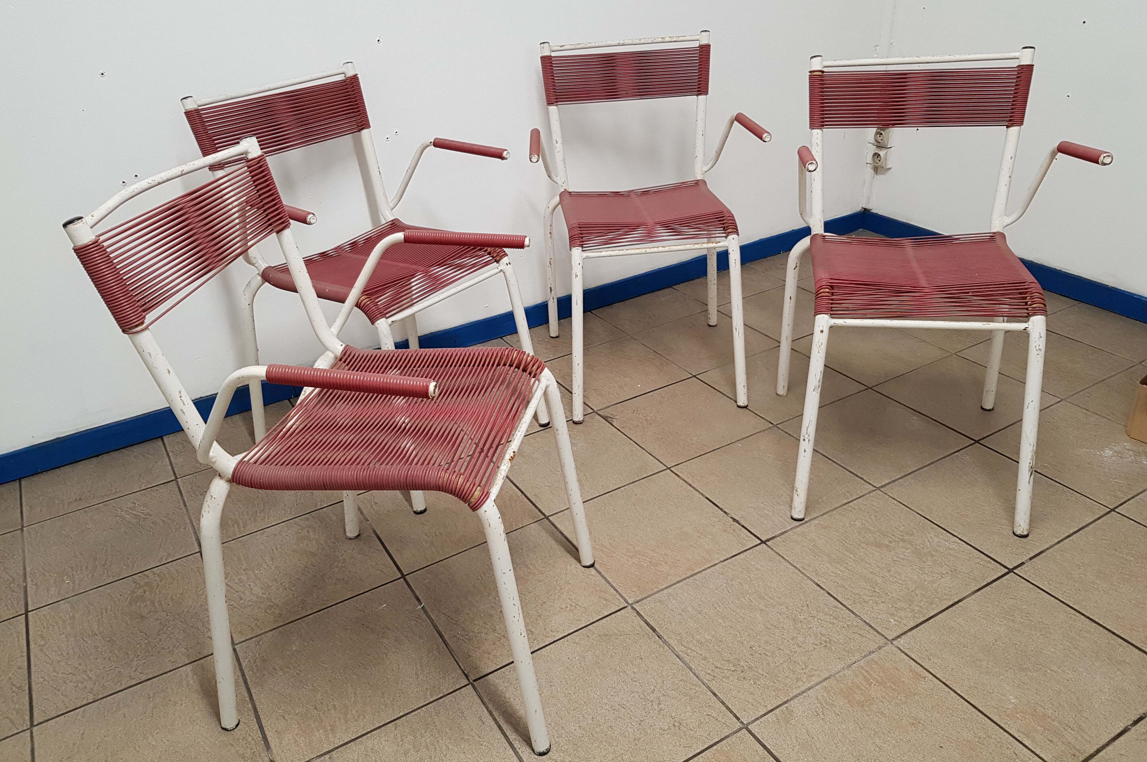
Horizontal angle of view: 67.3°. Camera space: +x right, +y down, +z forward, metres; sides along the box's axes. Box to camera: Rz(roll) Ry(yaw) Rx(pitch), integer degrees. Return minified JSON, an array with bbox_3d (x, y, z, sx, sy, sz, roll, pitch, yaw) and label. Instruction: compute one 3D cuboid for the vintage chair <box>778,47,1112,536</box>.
[{"bbox_3d":[0.671,-0.194,1.701,0.508,0.809,0.538,3,29,11],"label":"vintage chair"}]

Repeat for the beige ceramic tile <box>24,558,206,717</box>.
[{"bbox_3d":[-0.790,0.443,1.528,0.302,0.010,0.297,-18,32,-25],"label":"beige ceramic tile"}]

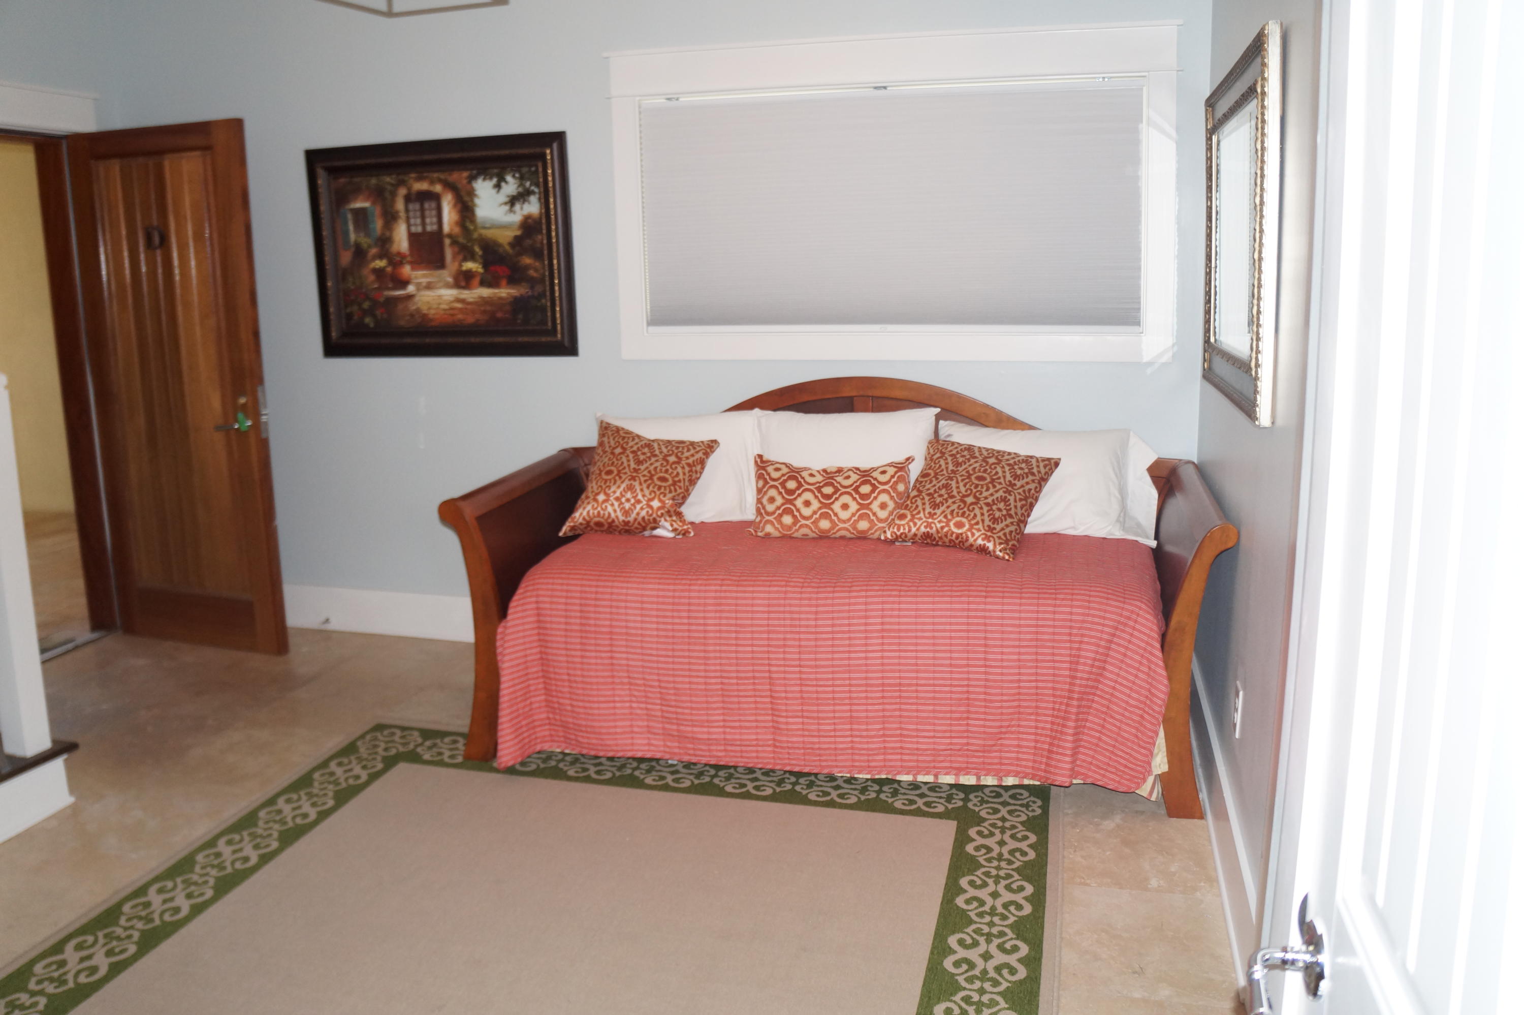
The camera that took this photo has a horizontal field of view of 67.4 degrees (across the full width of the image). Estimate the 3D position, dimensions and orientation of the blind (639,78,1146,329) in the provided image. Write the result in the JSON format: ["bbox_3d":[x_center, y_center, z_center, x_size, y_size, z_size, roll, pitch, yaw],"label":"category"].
[{"bbox_3d":[0.414,-1.025,3.948,1.744,0.820,0.045,2,11,16],"label":"blind"}]

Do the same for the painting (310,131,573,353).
[{"bbox_3d":[-1.242,-0.989,4.381,1.125,0.815,0.045,2,11,16],"label":"painting"}]

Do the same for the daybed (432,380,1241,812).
[{"bbox_3d":[0.247,0.172,3.644,2.240,1.101,1.031,2,11,16],"label":"daybed"}]

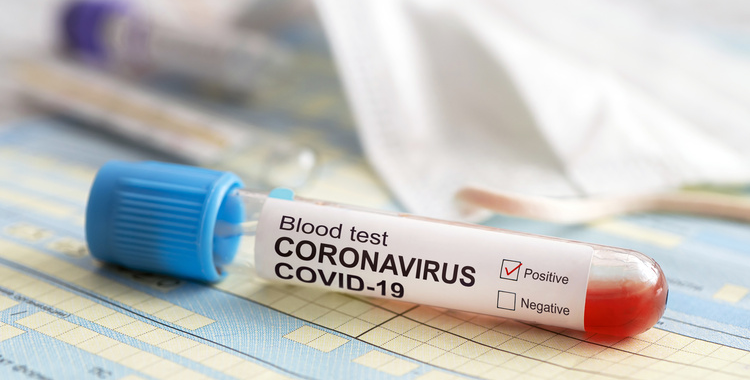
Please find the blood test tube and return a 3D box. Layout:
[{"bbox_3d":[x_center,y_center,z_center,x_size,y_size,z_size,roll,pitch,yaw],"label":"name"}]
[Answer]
[{"bbox_3d":[0.000,0.009,0.225,0.084,0.016,0.016,8,12,14],"label":"blood test tube"}]

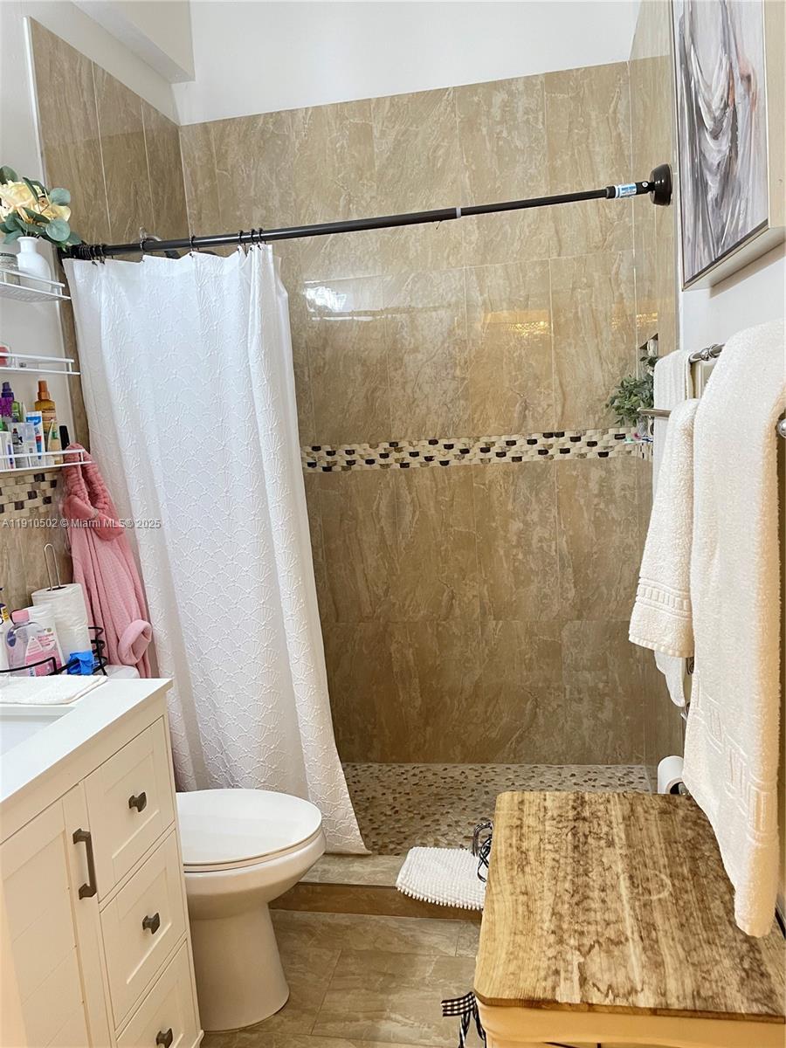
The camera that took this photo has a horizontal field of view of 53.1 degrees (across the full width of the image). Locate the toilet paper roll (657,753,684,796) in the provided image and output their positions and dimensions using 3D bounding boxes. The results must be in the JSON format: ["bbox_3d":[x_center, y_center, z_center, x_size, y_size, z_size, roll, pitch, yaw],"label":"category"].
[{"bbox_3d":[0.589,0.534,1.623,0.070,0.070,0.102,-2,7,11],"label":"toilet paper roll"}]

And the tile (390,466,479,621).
[{"bbox_3d":[0.171,0.082,3.022,0.303,0.603,0.012,-2,8,12],"label":"tile"}]

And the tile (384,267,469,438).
[{"bbox_3d":[0.129,-0.624,2.928,0.303,0.608,0.010,-2,8,11],"label":"tile"}]

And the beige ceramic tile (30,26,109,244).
[{"bbox_3d":[-0.920,-1.069,2.272,0.010,0.608,0.303,-2,8,11],"label":"beige ceramic tile"}]

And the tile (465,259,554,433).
[{"bbox_3d":[0.427,-0.630,2.860,0.303,0.610,0.012,-2,8,12],"label":"tile"}]

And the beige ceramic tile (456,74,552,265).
[{"bbox_3d":[0.391,-1.243,2.790,0.303,0.612,0.010,-2,8,11],"label":"beige ceramic tile"}]

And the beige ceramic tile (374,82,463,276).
[{"bbox_3d":[0.091,-1.224,2.834,0.303,0.610,0.012,-2,8,12],"label":"beige ceramic tile"}]

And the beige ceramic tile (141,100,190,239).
[{"bbox_3d":[-0.819,-1.175,2.872,0.012,0.608,0.282,-2,8,12],"label":"beige ceramic tile"}]

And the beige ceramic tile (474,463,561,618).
[{"bbox_3d":[0.471,0.071,2.966,0.303,0.605,0.010,-2,8,11],"label":"beige ceramic tile"}]

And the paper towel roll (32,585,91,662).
[{"bbox_3d":[-0.841,0.298,2.014,0.121,0.270,0.121,-3,8,0],"label":"paper towel roll"}]

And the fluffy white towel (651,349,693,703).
[{"bbox_3d":[0.597,-0.003,1.695,0.055,0.690,0.360,-2,8,11],"label":"fluffy white towel"}]

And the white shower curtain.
[{"bbox_3d":[-0.496,0.128,2.346,0.750,1.836,0.150,-2,8,12],"label":"white shower curtain"}]

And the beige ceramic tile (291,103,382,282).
[{"bbox_3d":[-0.208,-1.221,2.903,0.303,0.612,0.010,-2,8,11],"label":"beige ceramic tile"}]

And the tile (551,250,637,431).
[{"bbox_3d":[0.719,-0.639,2.800,0.290,0.610,0.012,-2,8,12],"label":"tile"}]

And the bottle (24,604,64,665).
[{"bbox_3d":[-0.840,0.286,1.887,0.080,0.185,0.055,-10,10,-39],"label":"bottle"}]

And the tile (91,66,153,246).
[{"bbox_3d":[-0.876,-1.131,2.588,0.012,0.608,0.300,-2,8,12],"label":"tile"}]

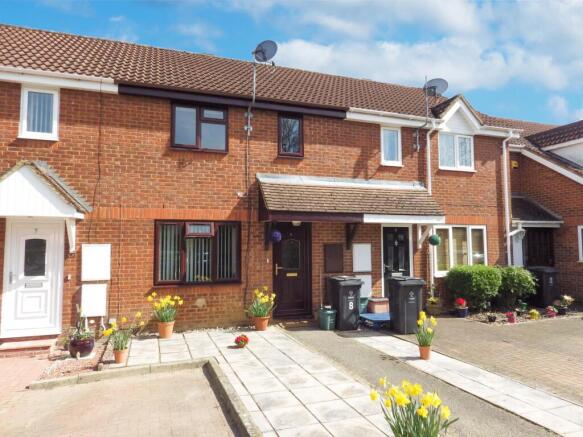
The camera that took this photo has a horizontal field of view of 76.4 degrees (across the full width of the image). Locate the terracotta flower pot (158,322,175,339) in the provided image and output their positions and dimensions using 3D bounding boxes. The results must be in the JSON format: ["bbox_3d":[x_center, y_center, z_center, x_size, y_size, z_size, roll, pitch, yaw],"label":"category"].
[{"bbox_3d":[-2.287,2.036,6.793,0.297,0.275,0.297,1,-4,-17],"label":"terracotta flower pot"}]

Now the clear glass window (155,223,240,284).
[{"bbox_3d":[-1.894,0.709,7.598,1.756,1.338,0.100,1,-4,-17],"label":"clear glass window"}]

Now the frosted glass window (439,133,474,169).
[{"bbox_3d":[4.402,-1.763,9.879,1.160,0.990,0.100,1,-4,-19],"label":"frosted glass window"}]

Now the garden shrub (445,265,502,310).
[{"bbox_3d":[4.447,1.733,9.086,1.000,1.170,0.920,1,-4,-19],"label":"garden shrub"}]

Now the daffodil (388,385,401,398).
[{"bbox_3d":[0.723,1.214,2.600,0.070,0.088,0.078,4,-6,-45],"label":"daffodil"}]

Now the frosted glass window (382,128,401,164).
[{"bbox_3d":[2.489,-1.793,9.232,0.521,0.910,0.070,1,-4,-19],"label":"frosted glass window"}]

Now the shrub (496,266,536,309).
[{"bbox_3d":[5.477,1.771,9.377,1.000,1.140,0.950,1,-4,-19],"label":"shrub"}]

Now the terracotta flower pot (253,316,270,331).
[{"bbox_3d":[-0.580,2.093,7.401,0.321,0.245,0.321,0,-4,0],"label":"terracotta flower pot"}]

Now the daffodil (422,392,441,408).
[{"bbox_3d":[1.002,1.302,2.650,0.120,0.100,0.090,-2,-4,30],"label":"daffodil"}]

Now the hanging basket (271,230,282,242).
[{"bbox_3d":[-0.298,0.358,7.364,0.225,0.225,0.225,0,-3,0],"label":"hanging basket"}]

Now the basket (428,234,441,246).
[{"bbox_3d":[3.338,0.512,8.627,0.260,0.260,0.260,1,-4,-19],"label":"basket"}]

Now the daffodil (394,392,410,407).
[{"bbox_3d":[0.794,1.295,2.650,0.105,0.090,0.080,-2,-4,30],"label":"daffodil"}]

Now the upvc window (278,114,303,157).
[{"bbox_3d":[-0.007,-1.866,8.403,0.580,0.950,0.100,1,-4,-19],"label":"upvc window"}]

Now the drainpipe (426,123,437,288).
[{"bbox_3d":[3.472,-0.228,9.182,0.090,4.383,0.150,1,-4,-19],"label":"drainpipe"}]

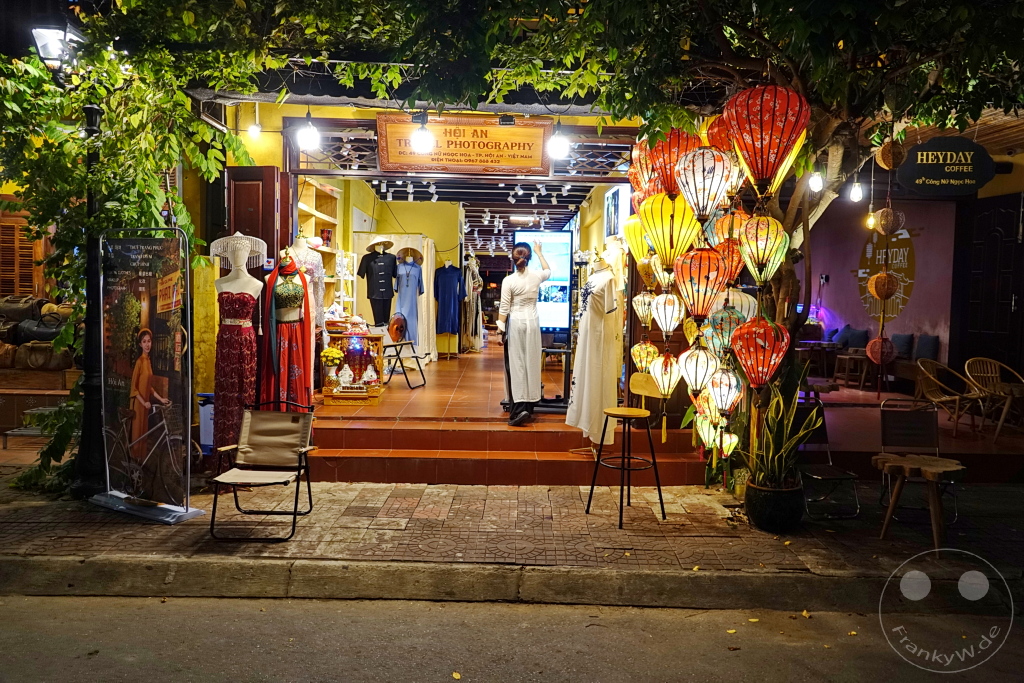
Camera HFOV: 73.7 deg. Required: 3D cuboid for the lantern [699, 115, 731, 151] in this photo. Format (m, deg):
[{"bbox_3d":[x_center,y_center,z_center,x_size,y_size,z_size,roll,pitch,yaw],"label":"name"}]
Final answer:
[{"bbox_3d":[1.504,-1.472,4.950,0.300,0.380,0.300,1,4,0],"label":"lantern"}]

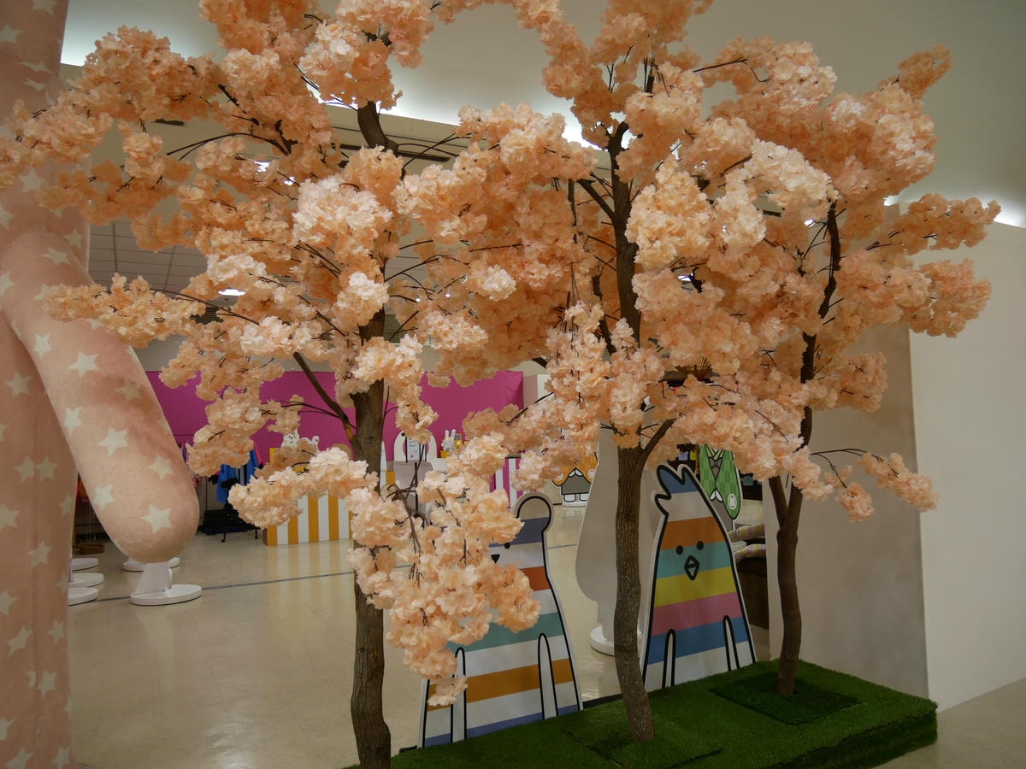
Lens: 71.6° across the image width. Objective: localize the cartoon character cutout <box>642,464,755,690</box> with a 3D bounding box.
[{"bbox_3d":[0.983,0.992,3.824,0.805,1.115,0.040,1,-7,-28],"label":"cartoon character cutout"}]

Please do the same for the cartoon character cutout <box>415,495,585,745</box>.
[{"bbox_3d":[-0.054,1.008,3.182,0.800,1.025,0.040,1,-7,-28],"label":"cartoon character cutout"}]

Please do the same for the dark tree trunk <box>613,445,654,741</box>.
[{"bbox_3d":[0.521,0.884,3.089,0.160,1.240,0.140,-2,-4,9],"label":"dark tree trunk"}]

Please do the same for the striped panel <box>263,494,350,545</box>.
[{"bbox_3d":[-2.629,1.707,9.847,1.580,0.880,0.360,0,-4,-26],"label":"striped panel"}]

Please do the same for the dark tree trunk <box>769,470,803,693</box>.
[{"bbox_3d":[1.365,0.991,3.556,0.145,1.065,0.120,-2,-4,20],"label":"dark tree trunk"}]

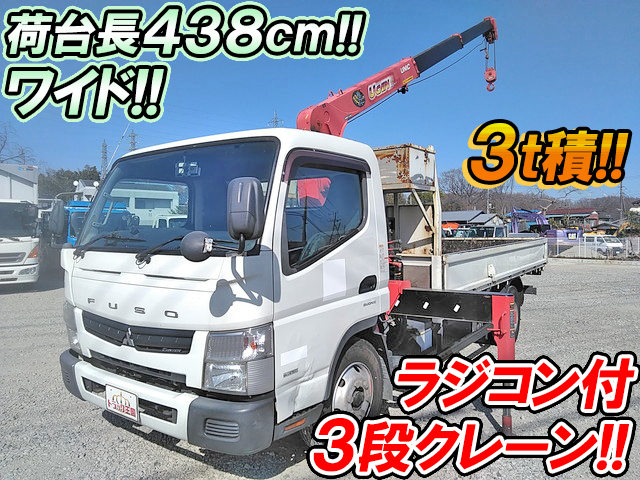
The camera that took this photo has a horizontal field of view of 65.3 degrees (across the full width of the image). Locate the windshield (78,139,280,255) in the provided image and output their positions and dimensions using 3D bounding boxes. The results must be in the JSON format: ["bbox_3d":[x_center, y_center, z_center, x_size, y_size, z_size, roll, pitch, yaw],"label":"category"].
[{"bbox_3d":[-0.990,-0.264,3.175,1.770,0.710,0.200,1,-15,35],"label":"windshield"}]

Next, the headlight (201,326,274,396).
[{"bbox_3d":[-0.445,0.609,2.616,0.390,0.380,0.165,1,3,35],"label":"headlight"}]

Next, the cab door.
[{"bbox_3d":[0.072,0.226,3.159,0.190,1.490,1.200,1,3,35],"label":"cab door"}]

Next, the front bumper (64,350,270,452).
[{"bbox_3d":[-1.101,0.942,3.059,1.995,0.320,0.210,1,3,35],"label":"front bumper"}]

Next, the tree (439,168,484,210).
[{"bbox_3d":[21.259,-5.784,75.000,6.600,10.000,6.600,0,2,0],"label":"tree"}]

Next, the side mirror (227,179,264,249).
[{"bbox_3d":[-0.328,-0.117,2.191,0.160,0.290,0.090,0,2,10],"label":"side mirror"}]

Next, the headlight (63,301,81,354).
[{"bbox_3d":[-1.731,0.590,3.517,0.390,0.375,0.165,1,3,35],"label":"headlight"}]

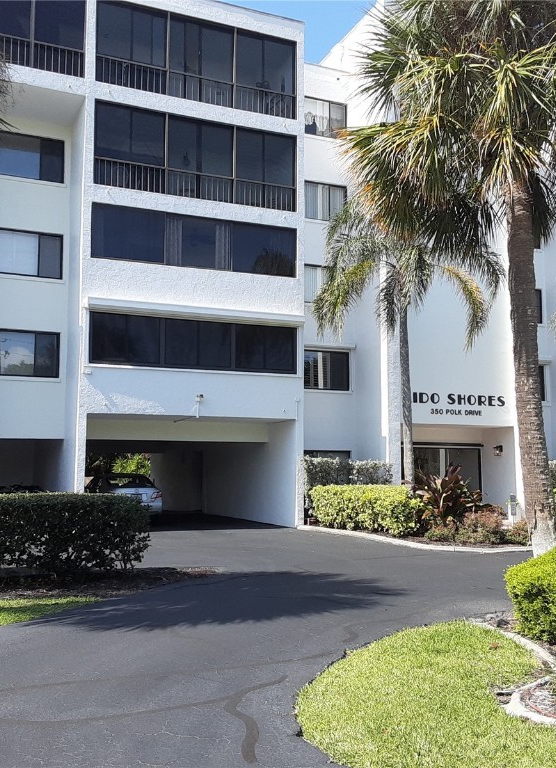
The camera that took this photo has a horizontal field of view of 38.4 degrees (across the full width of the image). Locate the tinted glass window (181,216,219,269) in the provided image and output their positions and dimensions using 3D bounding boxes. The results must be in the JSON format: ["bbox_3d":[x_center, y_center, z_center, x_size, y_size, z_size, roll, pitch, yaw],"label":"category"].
[{"bbox_3d":[-2.138,-3.795,21.653,1.067,1.356,0.100,3,-7,-24],"label":"tinted glass window"}]

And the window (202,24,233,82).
[{"bbox_3d":[-1.629,-9.056,21.923,0.927,1.506,0.100,3,-6,-23],"label":"window"}]

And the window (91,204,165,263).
[{"bbox_3d":[-3.808,-3.830,20.462,1.873,1.390,0.100,3,-6,-23],"label":"window"}]

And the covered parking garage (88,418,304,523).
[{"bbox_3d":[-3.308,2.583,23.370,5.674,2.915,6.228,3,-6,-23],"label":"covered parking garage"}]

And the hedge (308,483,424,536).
[{"bbox_3d":[2.155,3.062,19.592,1.050,1.150,4.200,3,-7,-24],"label":"hedge"}]

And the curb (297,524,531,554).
[{"bbox_3d":[2.735,3.520,18.592,2.000,0.140,7.500,3,-7,-24],"label":"curb"}]

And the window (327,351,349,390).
[{"bbox_3d":[1.907,-0.413,25.343,0.797,1.232,0.100,3,-7,-24],"label":"window"}]

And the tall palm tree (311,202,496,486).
[{"bbox_3d":[3.511,-0.766,22.073,5.200,9.280,5.000,0,-6,0],"label":"tall palm tree"}]

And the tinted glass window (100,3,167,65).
[{"bbox_3d":[-3.807,-9.187,20.986,1.857,1.526,0.100,3,-6,-23],"label":"tinted glass window"}]

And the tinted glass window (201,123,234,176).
[{"bbox_3d":[-1.649,-6.324,21.647,0.943,1.421,0.100,3,-6,-23],"label":"tinted glass window"}]

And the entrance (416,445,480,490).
[{"bbox_3d":[5.932,3.306,27.956,3.137,2.172,0.346,3,-6,-23],"label":"entrance"}]

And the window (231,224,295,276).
[{"bbox_3d":[-0.358,-3.683,21.953,1.927,1.376,0.100,3,-6,-23],"label":"window"}]

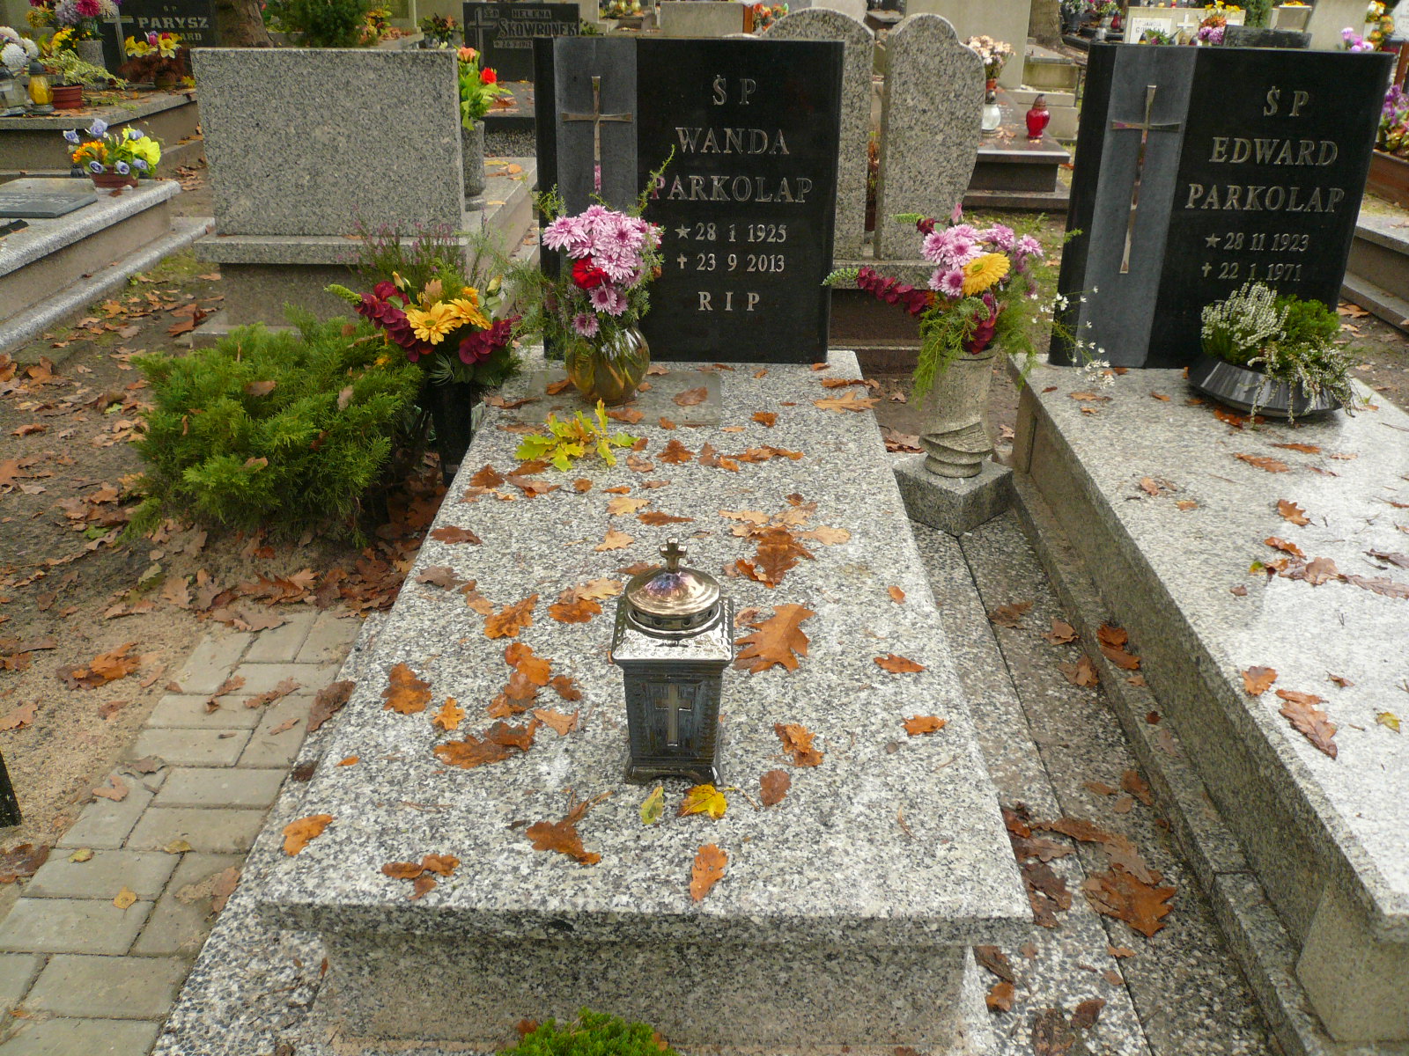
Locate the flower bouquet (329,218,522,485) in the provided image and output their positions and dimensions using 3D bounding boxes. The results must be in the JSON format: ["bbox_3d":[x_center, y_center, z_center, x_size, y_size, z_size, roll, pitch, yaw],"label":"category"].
[{"bbox_3d":[-0.676,-0.425,2.808,0.450,0.650,0.340,1,29,0],"label":"flower bouquet"}]

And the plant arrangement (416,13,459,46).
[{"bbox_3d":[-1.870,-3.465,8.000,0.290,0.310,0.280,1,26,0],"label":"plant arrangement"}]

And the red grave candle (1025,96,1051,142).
[{"bbox_3d":[1.751,-2.162,5.979,0.130,0.225,0.110,1,29,0],"label":"red grave candle"}]

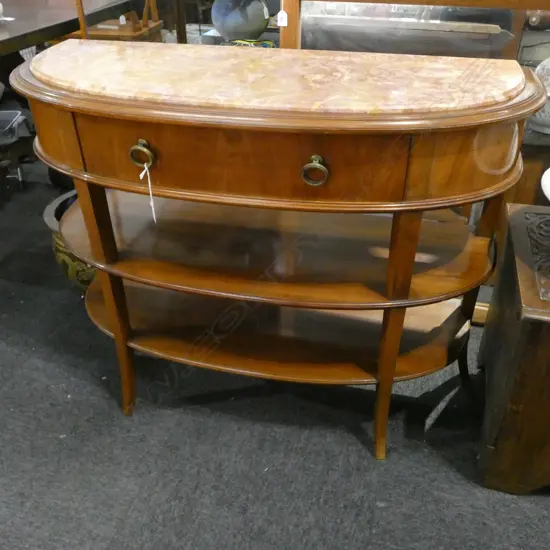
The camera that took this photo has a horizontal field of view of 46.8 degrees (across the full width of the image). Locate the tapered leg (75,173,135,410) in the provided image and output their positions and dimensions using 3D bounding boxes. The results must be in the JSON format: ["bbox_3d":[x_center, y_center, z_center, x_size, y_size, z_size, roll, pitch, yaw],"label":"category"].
[{"bbox_3d":[-0.391,0.075,1.530,0.048,0.667,0.066,18,38,26],"label":"tapered leg"}]

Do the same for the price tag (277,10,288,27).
[{"bbox_3d":[0.019,-0.618,1.531,0.022,0.039,0.002,4,34,7],"label":"price tag"}]

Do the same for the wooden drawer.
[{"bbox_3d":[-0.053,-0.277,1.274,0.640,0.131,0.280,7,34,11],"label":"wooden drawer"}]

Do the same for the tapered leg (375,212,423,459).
[{"bbox_3d":[0.269,0.154,1.396,0.048,0.667,0.066,-3,34,-4],"label":"tapered leg"}]

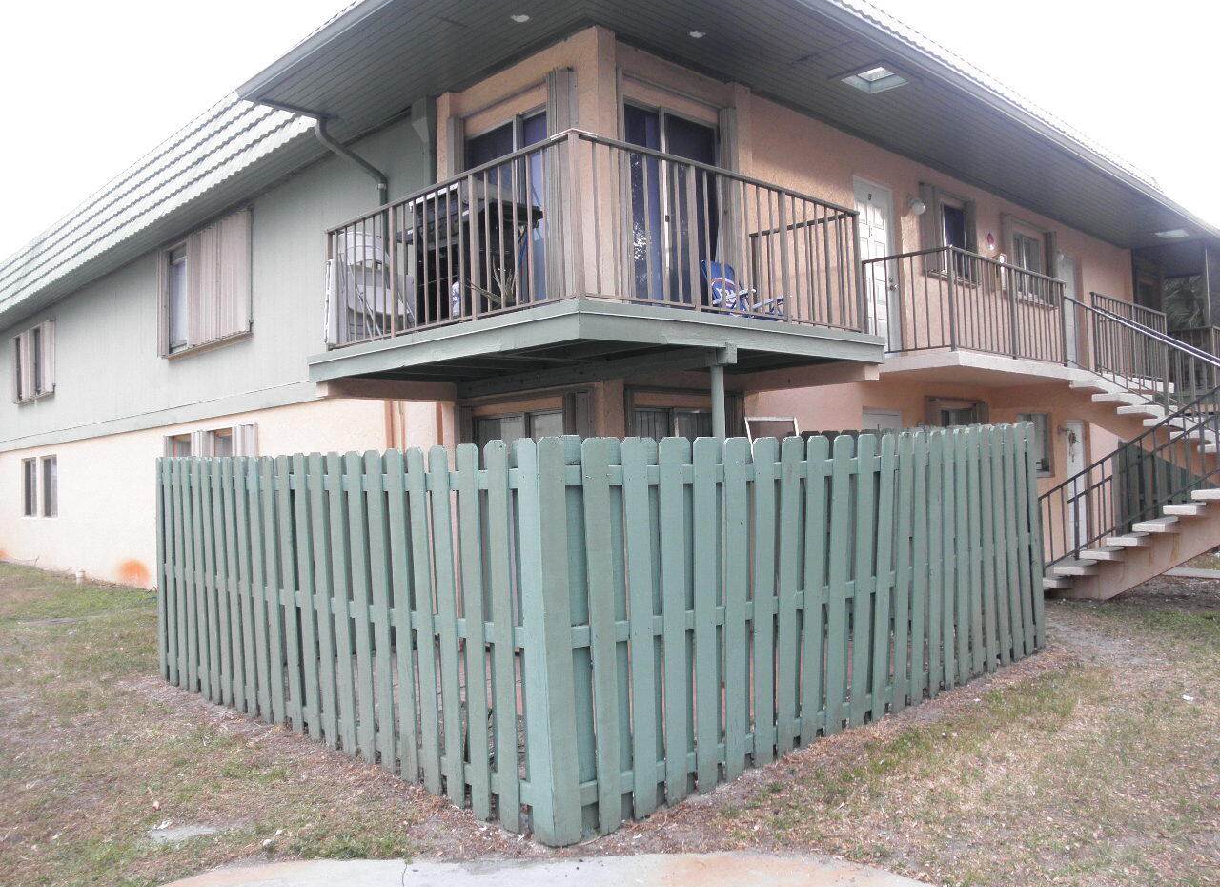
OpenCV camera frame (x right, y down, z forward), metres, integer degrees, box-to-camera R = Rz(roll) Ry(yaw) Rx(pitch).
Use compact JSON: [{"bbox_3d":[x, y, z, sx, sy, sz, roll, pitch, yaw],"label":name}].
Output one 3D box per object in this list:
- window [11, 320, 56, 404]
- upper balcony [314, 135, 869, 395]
[{"bbox_3d":[-11.229,-1.586,19.201,2.450,1.420,0.160,-3,-1,44],"label":"window"},{"bbox_3d":[-0.072,-1.194,8.498,3.391,1.455,3.751,-3,-1,44],"label":"upper balcony"}]

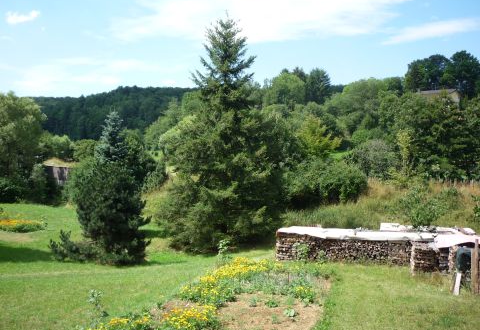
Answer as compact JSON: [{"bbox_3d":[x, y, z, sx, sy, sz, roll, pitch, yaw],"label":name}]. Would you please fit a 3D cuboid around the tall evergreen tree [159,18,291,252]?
[{"bbox_3d":[-0.750,-1.430,23.500,6.140,11.200,6.140,0,2,0],"label":"tall evergreen tree"}]

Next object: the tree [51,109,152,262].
[{"bbox_3d":[-5.930,0.990,20.500,3.970,6.380,3.580,0,2,0],"label":"tree"}]

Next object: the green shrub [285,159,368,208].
[{"bbox_3d":[5.530,1.180,31.000,5.150,3.000,4.380,0,2,0],"label":"green shrub"}]

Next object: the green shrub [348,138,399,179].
[{"bbox_3d":[11.830,-0.490,43.000,4.430,3.540,3.990,0,2,0],"label":"green shrub"}]

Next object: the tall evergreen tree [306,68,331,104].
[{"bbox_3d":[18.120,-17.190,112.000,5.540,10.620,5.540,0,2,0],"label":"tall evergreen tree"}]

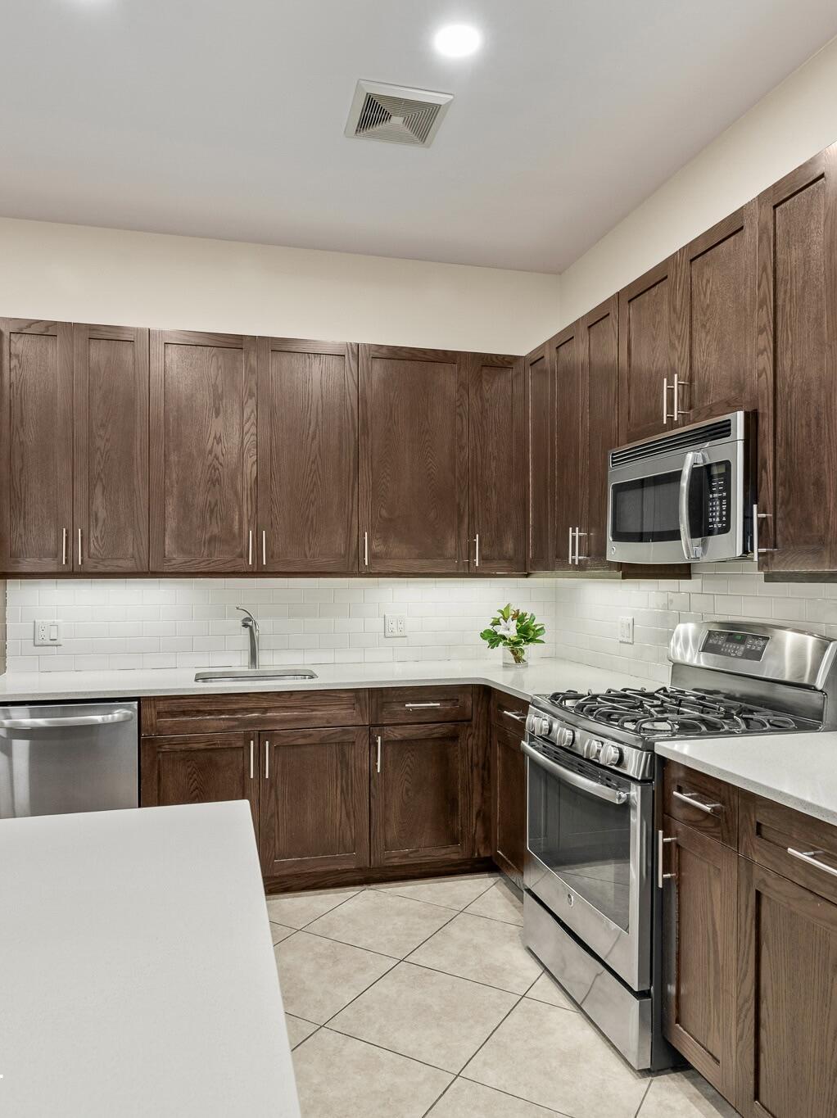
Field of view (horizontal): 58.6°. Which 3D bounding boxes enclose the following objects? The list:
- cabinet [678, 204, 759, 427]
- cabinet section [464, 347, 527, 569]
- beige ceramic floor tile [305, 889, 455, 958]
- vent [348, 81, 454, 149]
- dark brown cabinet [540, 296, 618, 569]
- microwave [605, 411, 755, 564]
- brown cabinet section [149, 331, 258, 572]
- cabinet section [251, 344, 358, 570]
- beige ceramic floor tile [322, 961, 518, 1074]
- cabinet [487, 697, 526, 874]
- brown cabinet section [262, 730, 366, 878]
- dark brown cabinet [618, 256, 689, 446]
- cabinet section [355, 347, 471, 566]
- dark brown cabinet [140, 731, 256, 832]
[{"bbox_3d":[1.073,-0.729,2.335,0.326,0.596,0.371,0,-1,-15],"label":"cabinet"},{"bbox_3d":[0.345,-0.468,3.786,0.291,1.052,0.335,0,-1,-15],"label":"cabinet section"},{"bbox_3d":[-0.139,1.430,2.941,0.455,0.010,0.455,-1,-1,30],"label":"beige ceramic floor tile"},{"bbox_3d":[-0.076,-1.589,2.703,0.333,0.030,0.333,0,-1,-15],"label":"vent"},{"bbox_3d":[0.843,-0.472,3.190,0.326,1.076,0.630,0,-1,-15],"label":"dark brown cabinet"},{"bbox_3d":[0.999,-0.206,2.545,0.430,0.420,0.758,0,-1,-15],"label":"microwave"},{"bbox_3d":[-0.984,-0.469,3.441,0.456,1.052,0.335,0,-1,-15],"label":"brown cabinet section"},{"bbox_3d":[-0.541,-0.469,3.556,0.460,1.052,0.335,0,-1,-15],"label":"cabinet section"},{"bbox_3d":[0.028,1.418,2.321,0.455,0.010,0.455,-1,-1,30],"label":"beige ceramic floor tile"},{"bbox_3d":[0.699,0.942,3.116,0.615,0.794,0.525,0,-1,-15],"label":"cabinet"},{"bbox_3d":[-0.504,1.013,3.409,0.459,0.600,0.600,0,-1,-15],"label":"brown cabinet section"},{"bbox_3d":[0.988,-0.730,2.760,0.355,0.605,0.387,0,-1,-15],"label":"dark brown cabinet"},{"bbox_3d":[-0.057,-0.469,3.682,0.539,1.052,0.335,0,-1,-15],"label":"cabinet section"},{"bbox_3d":[-0.972,1.037,3.349,0.474,0.653,0.610,0,-1,-15],"label":"dark brown cabinet"}]

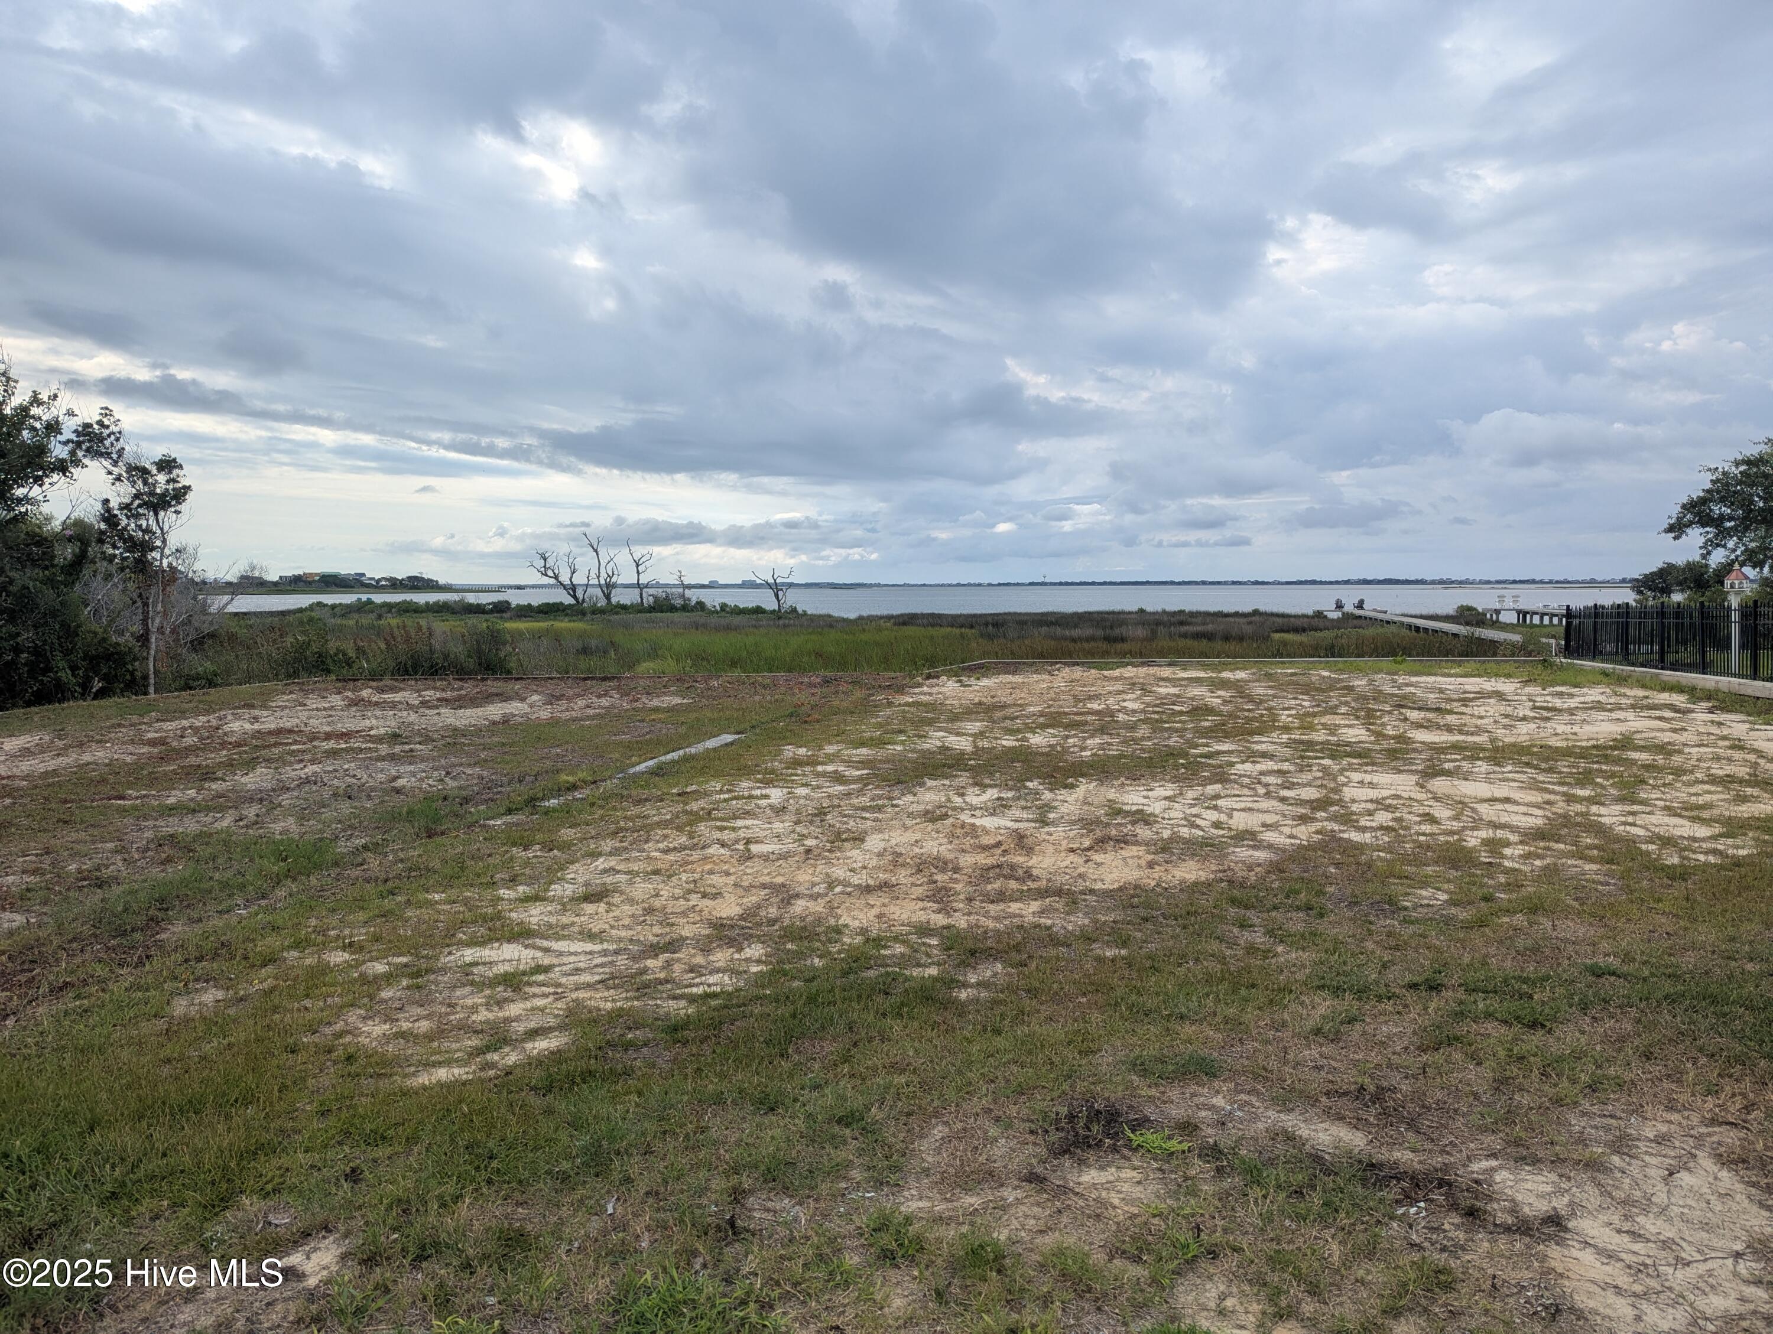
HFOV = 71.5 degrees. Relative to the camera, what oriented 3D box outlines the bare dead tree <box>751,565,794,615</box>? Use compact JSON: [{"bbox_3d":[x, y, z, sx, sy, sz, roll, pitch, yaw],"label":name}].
[{"bbox_3d":[-9.934,-6.685,107.000,3.600,4.500,3.300,-1,4,-5],"label":"bare dead tree"}]

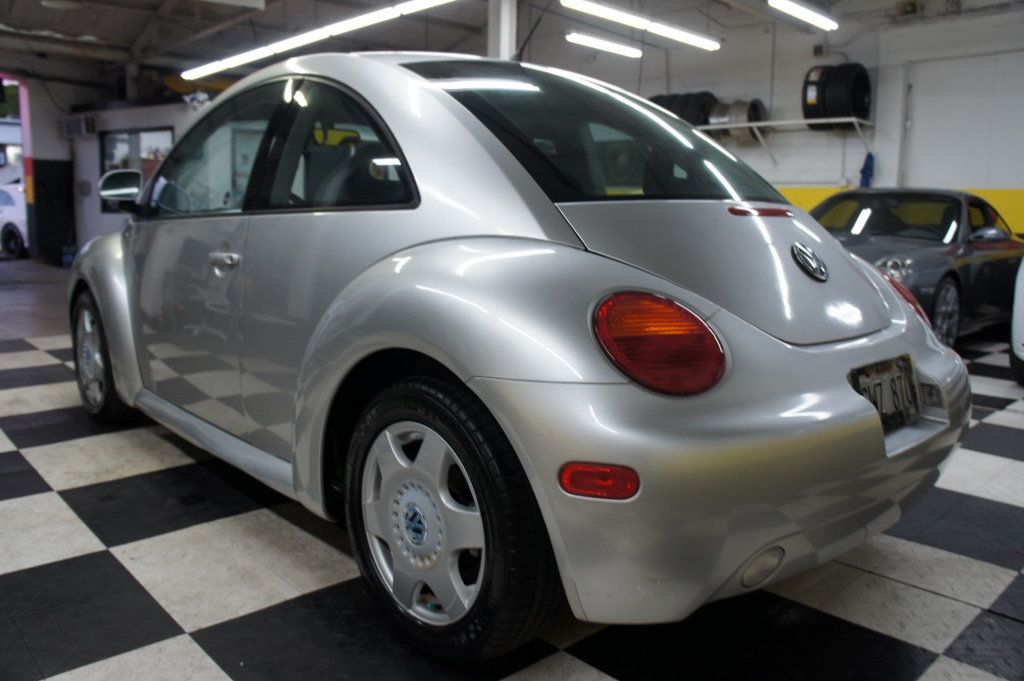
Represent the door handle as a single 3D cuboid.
[{"bbox_3d":[-0.910,-0.250,2.411,0.060,0.055,0.230,-8,13,-42],"label":"door handle"}]

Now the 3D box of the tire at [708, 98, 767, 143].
[{"bbox_3d":[2.932,-2.847,9.932,0.550,0.550,0.580,-8,13,-44],"label":"tire"}]

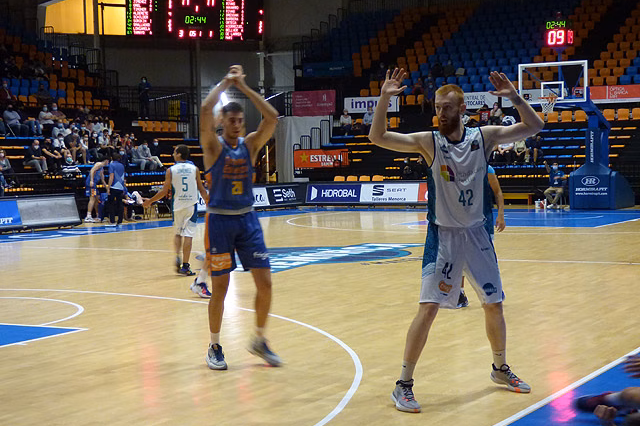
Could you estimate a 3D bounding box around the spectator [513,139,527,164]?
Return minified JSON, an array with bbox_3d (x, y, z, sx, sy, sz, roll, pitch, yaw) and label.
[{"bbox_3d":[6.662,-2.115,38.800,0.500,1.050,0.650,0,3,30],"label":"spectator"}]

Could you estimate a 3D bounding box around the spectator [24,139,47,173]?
[{"bbox_3d":[-8.851,-1.745,36.300,0.620,1.100,0.500,0,3,30],"label":"spectator"}]

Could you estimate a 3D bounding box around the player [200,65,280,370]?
[{"bbox_3d":[-0.631,0.032,9.250,0.630,2.370,0.480,-2,3,-24],"label":"player"}]

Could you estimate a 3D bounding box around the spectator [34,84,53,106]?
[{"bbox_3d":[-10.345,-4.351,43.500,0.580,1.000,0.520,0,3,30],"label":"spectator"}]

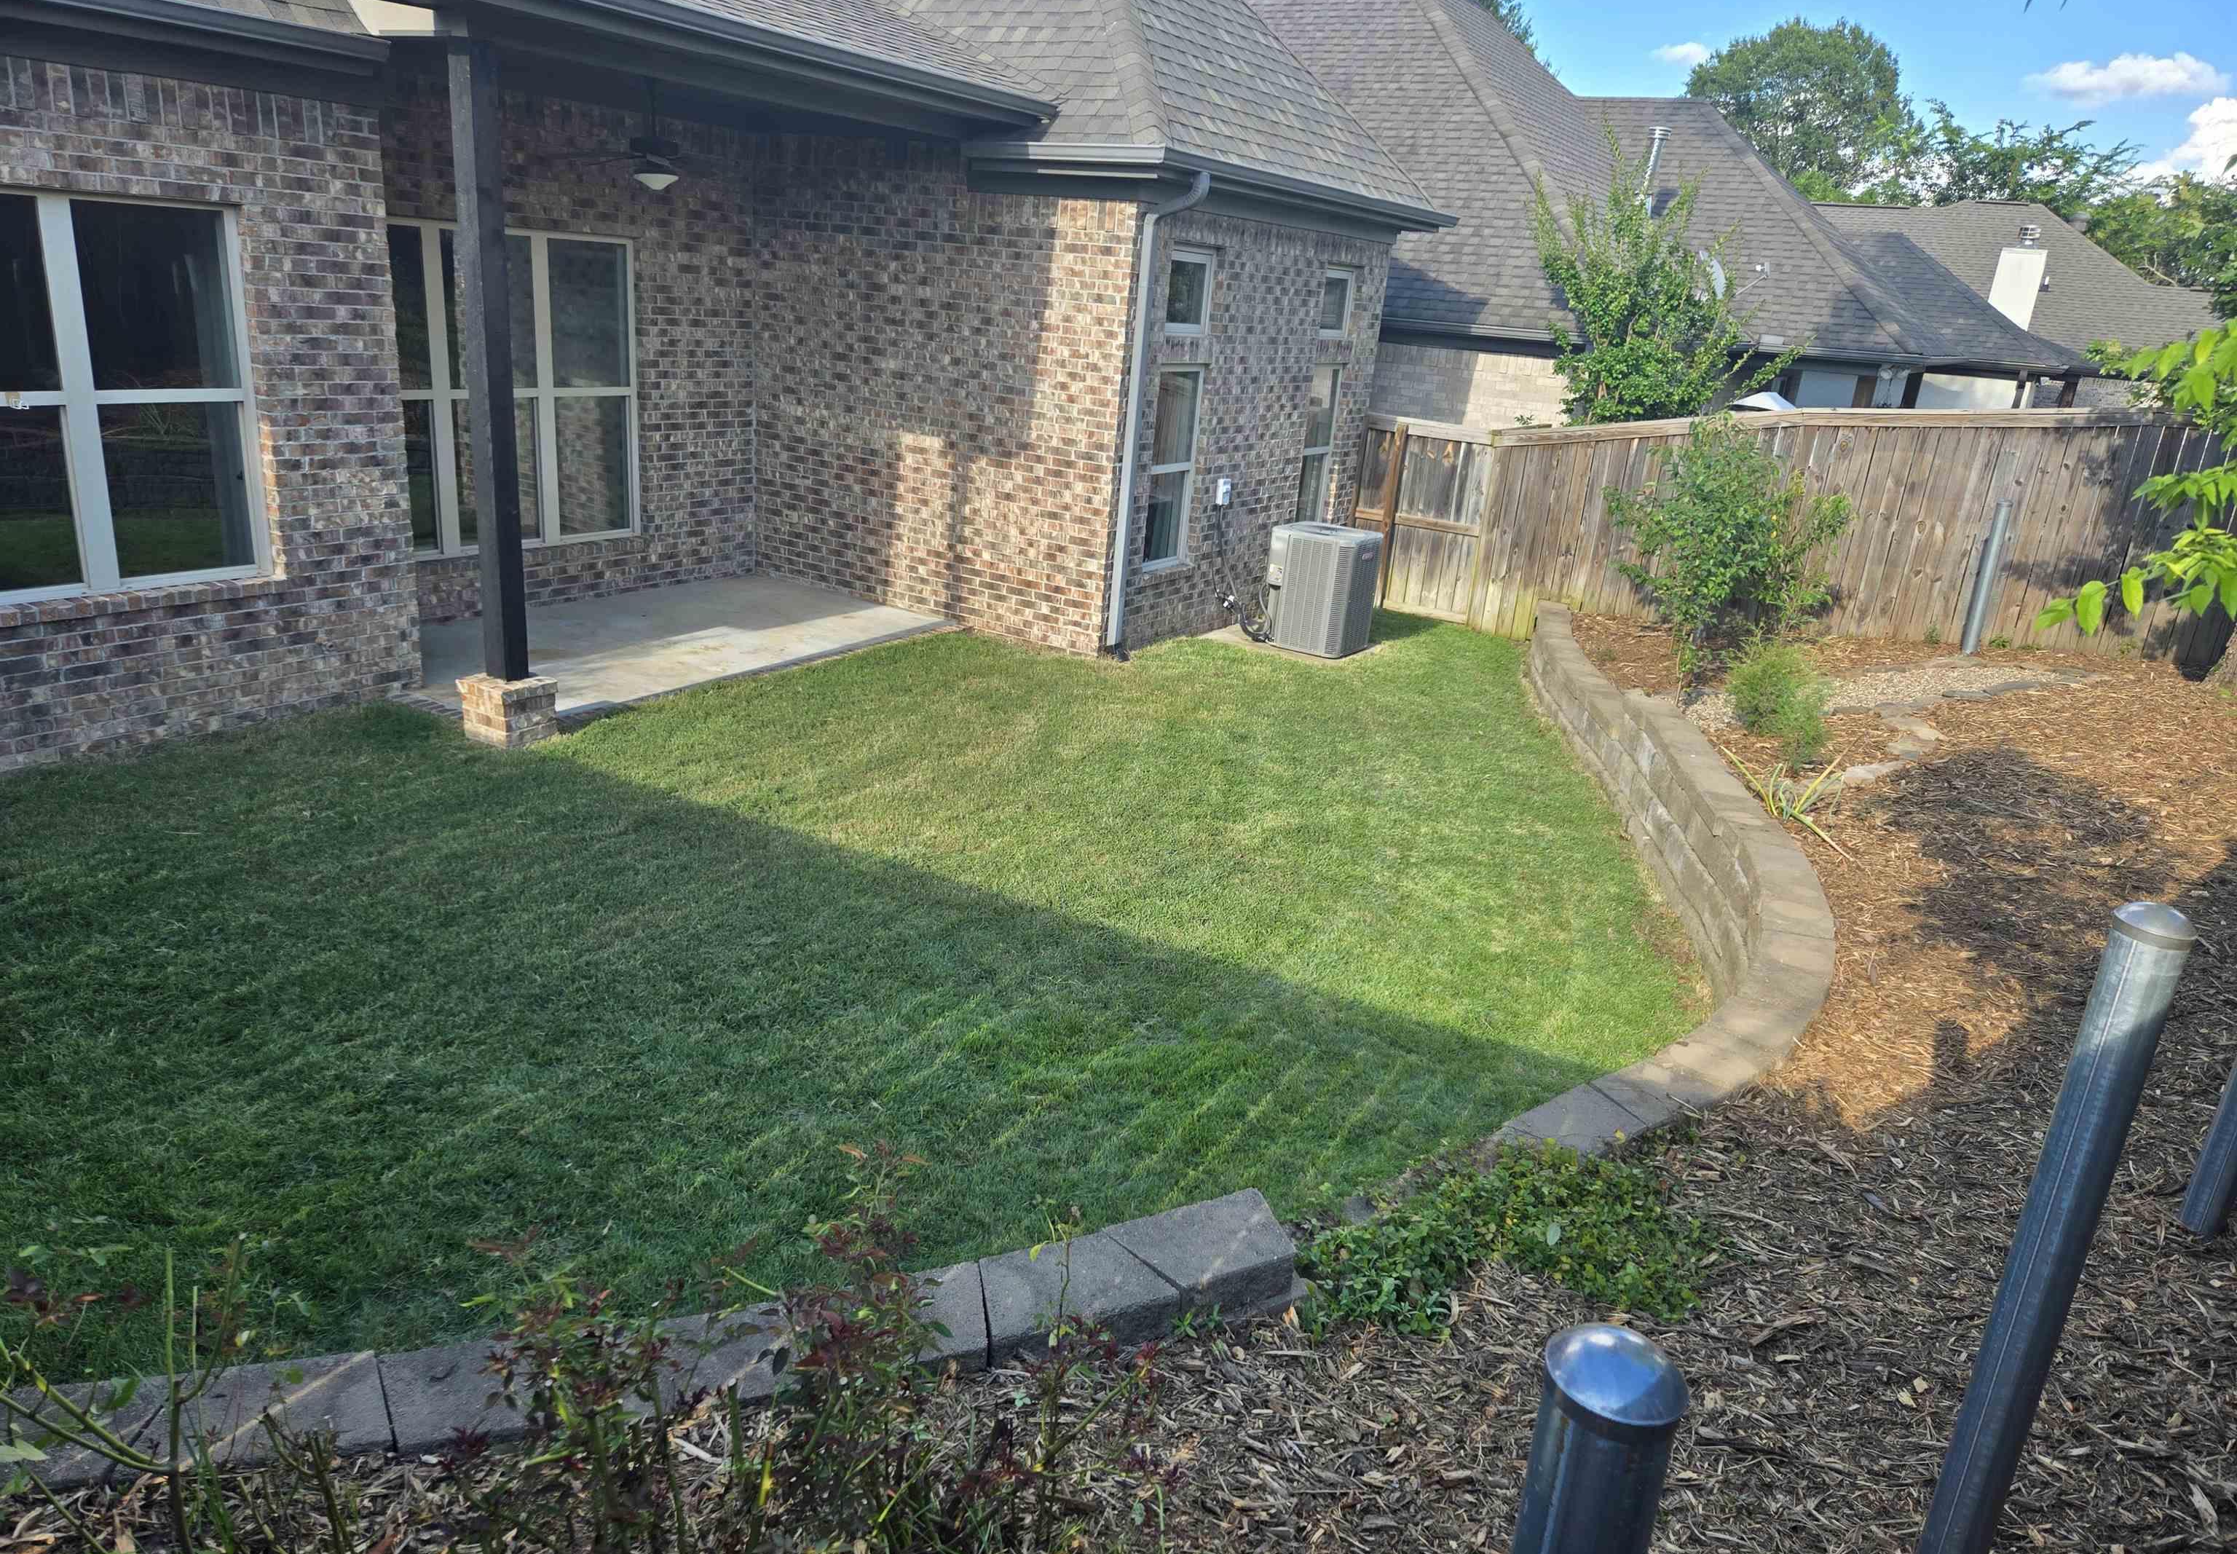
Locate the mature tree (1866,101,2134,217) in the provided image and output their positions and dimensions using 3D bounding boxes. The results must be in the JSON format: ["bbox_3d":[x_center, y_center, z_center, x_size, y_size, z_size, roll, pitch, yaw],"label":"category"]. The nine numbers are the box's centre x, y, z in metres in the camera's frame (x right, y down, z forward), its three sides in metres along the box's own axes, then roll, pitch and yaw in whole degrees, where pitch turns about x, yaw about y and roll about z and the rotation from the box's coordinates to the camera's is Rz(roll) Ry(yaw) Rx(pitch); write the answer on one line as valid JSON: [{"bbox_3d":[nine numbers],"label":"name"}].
[{"bbox_3d":[22.958,-13.466,39.992,6.200,8.500,6.200,14,21,25],"label":"mature tree"}]

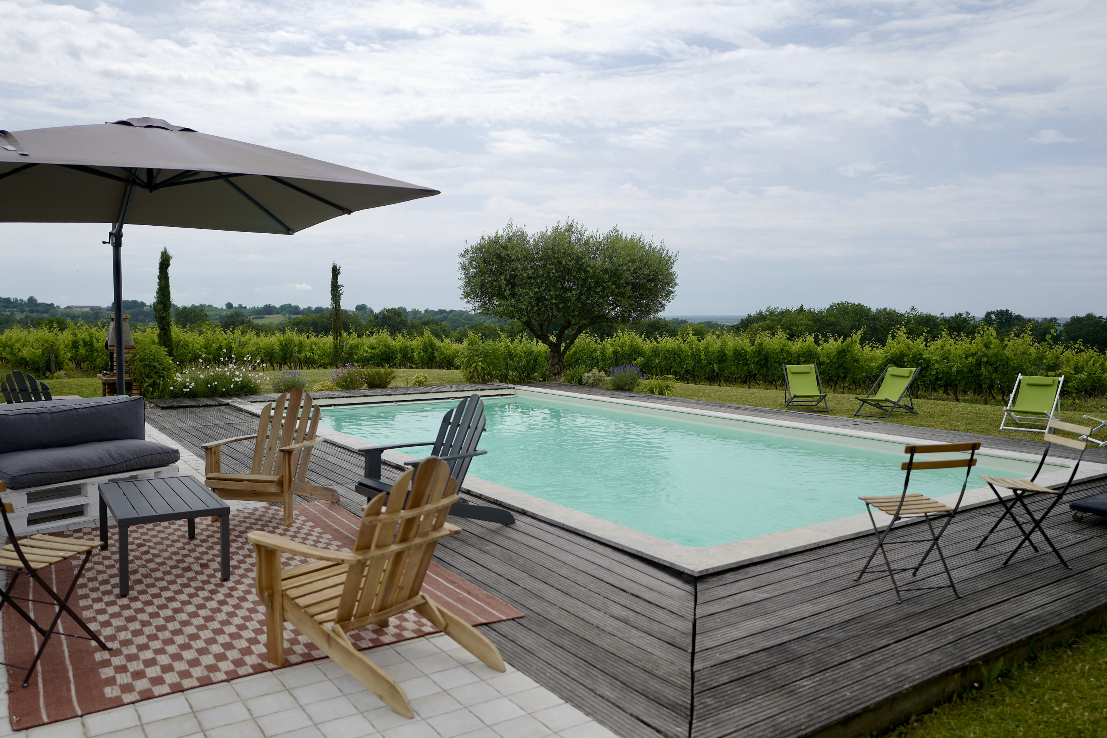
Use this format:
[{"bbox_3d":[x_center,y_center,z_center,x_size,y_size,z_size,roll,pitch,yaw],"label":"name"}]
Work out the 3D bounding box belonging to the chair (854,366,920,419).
[{"bbox_3d":[5.479,0.376,14.117,1.100,0.755,0.570,-3,5,-42],"label":"chair"}]

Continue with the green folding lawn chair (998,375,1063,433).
[{"bbox_3d":[6.962,0.483,12.533,0.570,0.745,1.120,3,5,38],"label":"green folding lawn chair"}]

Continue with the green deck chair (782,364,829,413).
[{"bbox_3d":[4.165,0.285,14.363,0.585,0.790,0.920,0,4,-2],"label":"green deck chair"}]

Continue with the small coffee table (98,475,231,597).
[{"bbox_3d":[-2.327,0.960,5.105,0.560,0.405,1.120,-2,4,-33],"label":"small coffee table"}]

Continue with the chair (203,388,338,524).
[{"bbox_3d":[-2.065,0.628,6.411,0.710,0.900,0.860,1,4,11],"label":"chair"}]

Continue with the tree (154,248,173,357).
[{"bbox_3d":[-12.225,-1.872,27.000,0.620,3.800,0.620,0,4,0],"label":"tree"}]

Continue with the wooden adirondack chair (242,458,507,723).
[{"bbox_3d":[-0.726,0.801,3.653,0.930,0.920,0.710,3,5,38],"label":"wooden adirondack chair"}]

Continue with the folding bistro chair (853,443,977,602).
[{"bbox_3d":[1.922,0.781,4.603,0.445,0.824,0.469,-1,4,-14],"label":"folding bistro chair"}]

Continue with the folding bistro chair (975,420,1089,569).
[{"bbox_3d":[2.868,0.741,5.188,0.469,0.824,0.445,0,4,5],"label":"folding bistro chair"}]

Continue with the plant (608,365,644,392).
[{"bbox_3d":[1.414,0.207,16.676,0.680,0.600,0.660,0,4,0],"label":"plant"}]

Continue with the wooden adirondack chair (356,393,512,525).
[{"bbox_3d":[-0.784,0.648,5.962,0.920,0.920,0.710,-3,5,-41],"label":"wooden adirondack chair"}]

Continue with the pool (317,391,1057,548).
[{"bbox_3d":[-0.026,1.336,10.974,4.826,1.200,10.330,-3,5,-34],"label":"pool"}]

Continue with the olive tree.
[{"bbox_3d":[0.392,-1.815,22.300,5.650,4.050,5.200,0,4,0],"label":"olive tree"}]

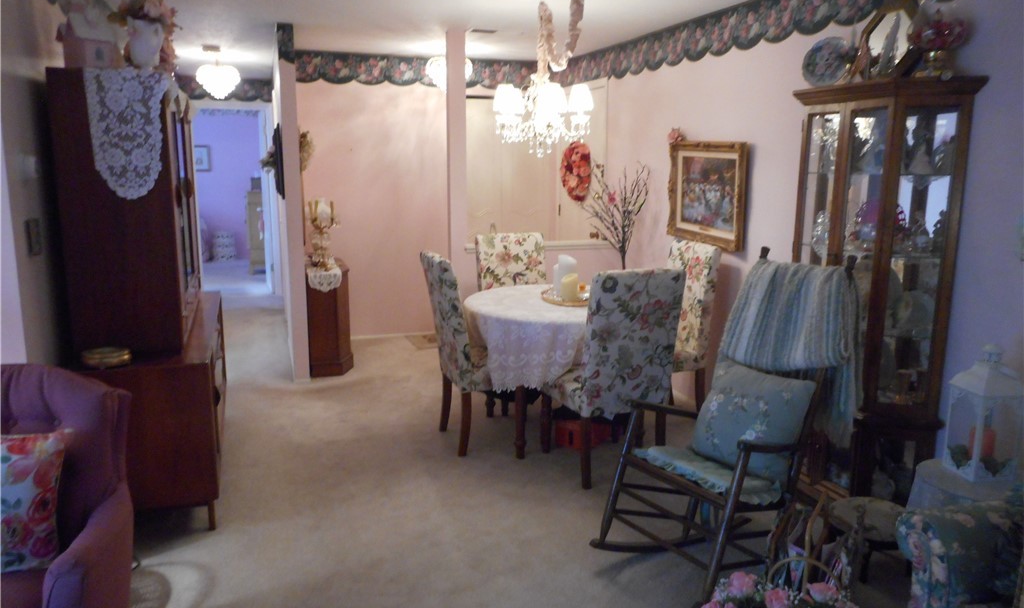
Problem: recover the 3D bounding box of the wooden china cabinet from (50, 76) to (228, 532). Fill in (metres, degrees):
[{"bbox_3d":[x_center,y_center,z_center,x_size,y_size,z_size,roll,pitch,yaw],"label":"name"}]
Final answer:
[{"bbox_3d":[-1.761,-0.106,3.710,0.517,1.885,1.810,-4,11,-19],"label":"wooden china cabinet"}]

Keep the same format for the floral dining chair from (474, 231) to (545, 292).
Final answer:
[{"bbox_3d":[0.084,0.067,5.067,0.490,1.060,0.630,-4,11,-19],"label":"floral dining chair"}]

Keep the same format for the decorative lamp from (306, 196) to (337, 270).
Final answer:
[{"bbox_3d":[-1.400,-0.526,5.426,0.205,0.520,0.205,-4,11,-19],"label":"decorative lamp"}]

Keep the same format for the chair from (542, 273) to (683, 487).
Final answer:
[{"bbox_3d":[0.493,0.324,3.733,0.490,1.050,0.625,-4,11,-19],"label":"chair"}]

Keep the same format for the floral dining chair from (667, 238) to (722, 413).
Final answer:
[{"bbox_3d":[0.866,0.186,4.479,0.625,1.050,0.490,-4,11,-19],"label":"floral dining chair"}]

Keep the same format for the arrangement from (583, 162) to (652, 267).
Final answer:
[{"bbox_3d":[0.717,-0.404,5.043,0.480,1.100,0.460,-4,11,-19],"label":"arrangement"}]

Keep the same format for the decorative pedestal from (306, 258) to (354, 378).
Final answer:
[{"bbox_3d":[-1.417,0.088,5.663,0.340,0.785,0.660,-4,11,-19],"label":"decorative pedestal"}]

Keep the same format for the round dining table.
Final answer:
[{"bbox_3d":[0.334,0.360,4.295,1.250,0.770,1.250,0,11,0],"label":"round dining table"}]

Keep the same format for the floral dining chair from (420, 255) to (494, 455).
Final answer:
[{"bbox_3d":[-0.151,0.248,4.107,0.625,1.055,0.490,-4,11,-19],"label":"floral dining chair"}]

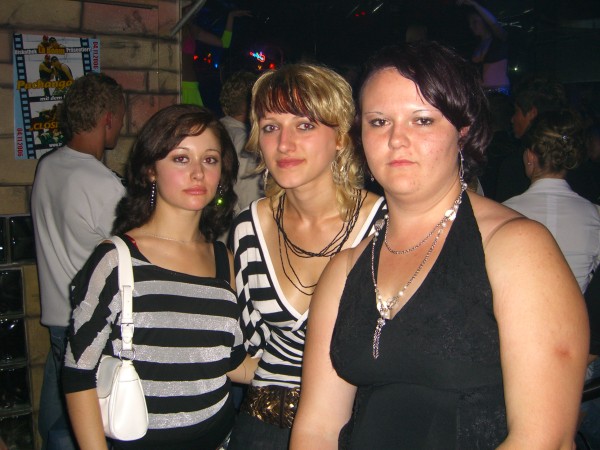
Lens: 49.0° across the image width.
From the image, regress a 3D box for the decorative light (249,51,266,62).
[{"bbox_3d":[-0.387,-1.535,6.000,0.160,0.110,0.050,2,8,0],"label":"decorative light"}]

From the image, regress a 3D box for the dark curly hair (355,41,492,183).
[{"bbox_3d":[0.202,-0.181,1.070,0.205,0.225,0.225,5,9,22],"label":"dark curly hair"}]

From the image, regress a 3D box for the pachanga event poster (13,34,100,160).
[{"bbox_3d":[-1.088,-0.571,2.950,0.375,0.545,0.015,-1,8,-19],"label":"pachanga event poster"}]

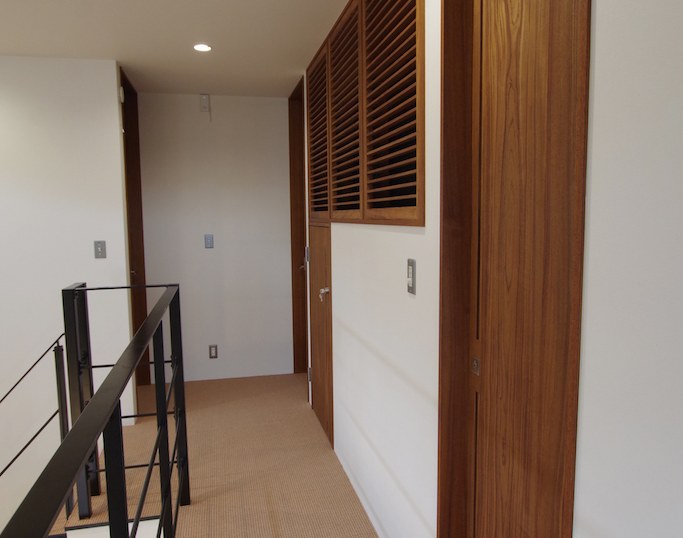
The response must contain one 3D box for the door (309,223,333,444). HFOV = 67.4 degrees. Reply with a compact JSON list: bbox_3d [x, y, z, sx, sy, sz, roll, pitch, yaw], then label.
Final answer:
[{"bbox_3d":[-0.122,0.390,3.392,0.050,1.360,0.630,-2,6,-14],"label":"door"}]

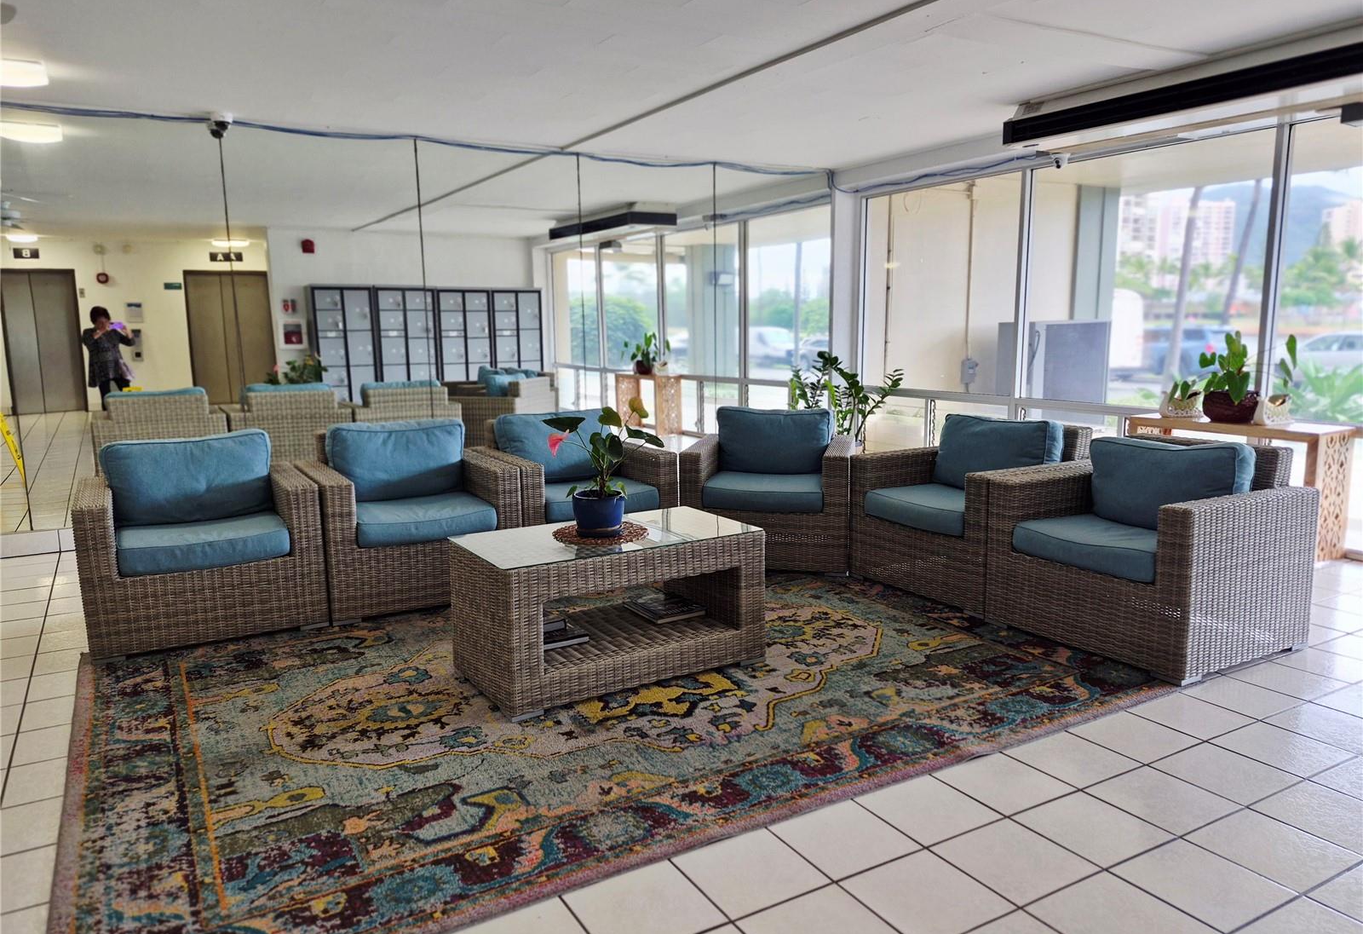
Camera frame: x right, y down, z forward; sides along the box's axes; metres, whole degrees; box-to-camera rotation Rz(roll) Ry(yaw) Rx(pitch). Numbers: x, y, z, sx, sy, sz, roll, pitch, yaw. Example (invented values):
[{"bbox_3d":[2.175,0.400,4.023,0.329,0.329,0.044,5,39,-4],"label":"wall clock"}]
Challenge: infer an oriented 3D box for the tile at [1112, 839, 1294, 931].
[{"bbox_3d":[1.275,1.024,2.221,0.302,0.012,0.302,-6,10,-29],"label":"tile"}]

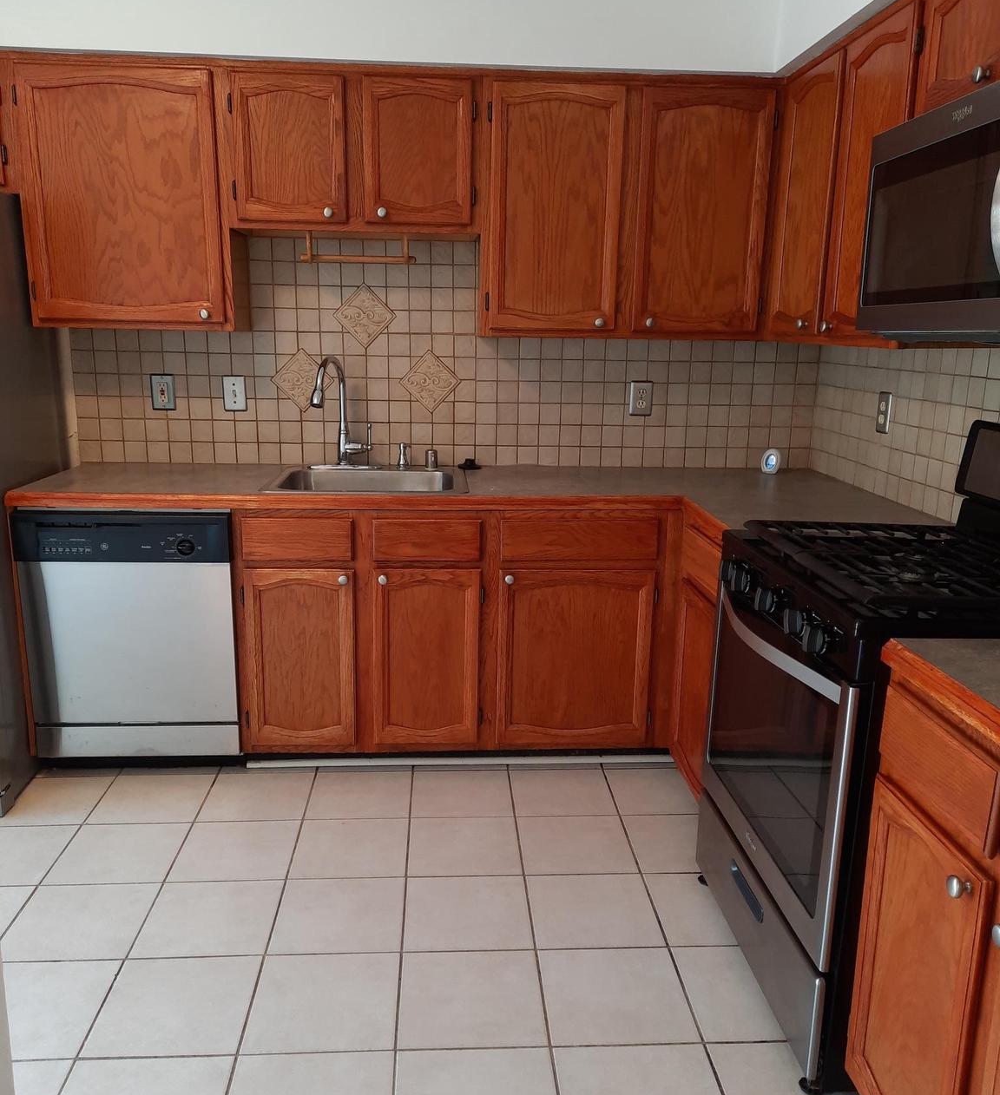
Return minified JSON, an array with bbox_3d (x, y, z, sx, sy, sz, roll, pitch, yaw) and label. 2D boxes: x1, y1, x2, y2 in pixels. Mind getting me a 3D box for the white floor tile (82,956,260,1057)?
[{"bbox_3d":[-0.677,0.965,2.027,0.303,0.010,0.302,0,13,-4],"label":"white floor tile"}]

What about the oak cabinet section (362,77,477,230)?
[{"bbox_3d":[-0.256,-1.217,3.037,0.340,0.440,0.310,0,13,-4],"label":"oak cabinet section"}]

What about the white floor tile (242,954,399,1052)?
[{"bbox_3d":[-0.368,0.966,2.046,0.303,0.010,0.302,0,13,-4],"label":"white floor tile"}]

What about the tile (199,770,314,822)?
[{"bbox_3d":[-0.727,0.754,2.899,0.301,0.010,0.301,0,13,-4],"label":"tile"}]

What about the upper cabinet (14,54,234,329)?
[{"bbox_3d":[-1.135,-1.083,3.045,0.600,0.765,0.320,0,13,-3],"label":"upper cabinet"}]

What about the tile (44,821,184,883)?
[{"bbox_3d":[-1.022,0.828,2.606,0.303,0.010,0.302,0,13,-4],"label":"tile"}]

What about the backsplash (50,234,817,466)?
[{"bbox_3d":[-0.157,-0.669,3.361,2.610,0.773,0.012,0,13,-4],"label":"backsplash"}]

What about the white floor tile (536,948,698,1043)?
[{"bbox_3d":[0.246,0.958,2.063,0.301,0.010,0.301,0,13,-4],"label":"white floor tile"}]

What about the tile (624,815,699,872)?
[{"bbox_3d":[0.514,0.826,2.679,0.301,0.010,0.301,0,13,-4],"label":"tile"}]

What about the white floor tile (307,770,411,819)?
[{"bbox_3d":[-0.422,0.755,2.924,0.303,0.010,0.300,0,13,-4],"label":"white floor tile"}]

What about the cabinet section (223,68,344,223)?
[{"bbox_3d":[-0.640,-1.219,3.013,0.350,0.440,0.310,0,13,-4],"label":"cabinet section"}]

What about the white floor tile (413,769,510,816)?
[{"bbox_3d":[-0.115,0.756,2.943,0.303,0.010,0.300,0,13,-4],"label":"white floor tile"}]

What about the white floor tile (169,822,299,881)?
[{"bbox_3d":[-0.711,0.823,2.609,0.303,0.010,0.300,0,13,-4],"label":"white floor tile"}]

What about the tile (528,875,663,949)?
[{"bbox_3d":[0.227,0.891,2.361,0.301,0.010,0.301,0,13,-4],"label":"tile"}]

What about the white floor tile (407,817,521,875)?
[{"bbox_3d":[-0.097,0.825,2.647,0.303,0.010,0.300,0,13,-4],"label":"white floor tile"}]

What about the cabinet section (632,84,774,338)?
[{"bbox_3d":[0.619,-1.065,3.126,0.442,0.740,0.310,0,13,-4],"label":"cabinet section"}]

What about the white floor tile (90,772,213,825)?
[{"bbox_3d":[-1.041,0.760,2.905,0.303,0.010,0.302,0,13,-4],"label":"white floor tile"}]

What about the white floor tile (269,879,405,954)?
[{"bbox_3d":[-0.387,0.898,2.345,0.303,0.010,0.302,0,13,-4],"label":"white floor tile"}]

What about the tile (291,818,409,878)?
[{"bbox_3d":[-0.402,0.822,2.620,0.301,0.010,0.301,0,13,-4],"label":"tile"}]

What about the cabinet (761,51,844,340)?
[{"bbox_3d":[1.003,-0.976,2.773,0.320,0.745,0.485,0,13,-4],"label":"cabinet"}]

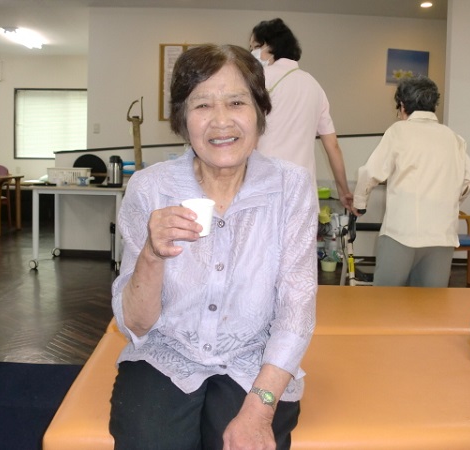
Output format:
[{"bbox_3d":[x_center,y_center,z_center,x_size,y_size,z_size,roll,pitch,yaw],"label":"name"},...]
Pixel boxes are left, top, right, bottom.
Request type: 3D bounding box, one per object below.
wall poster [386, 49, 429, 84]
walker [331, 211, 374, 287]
[{"bbox_3d":[1.956,-1.767,6.850,0.475,0.410,0.030,4,5,0],"label":"wall poster"},{"bbox_3d":[0.820,0.265,3.250,0.540,0.780,0.600,1,5,-5],"label":"walker"}]

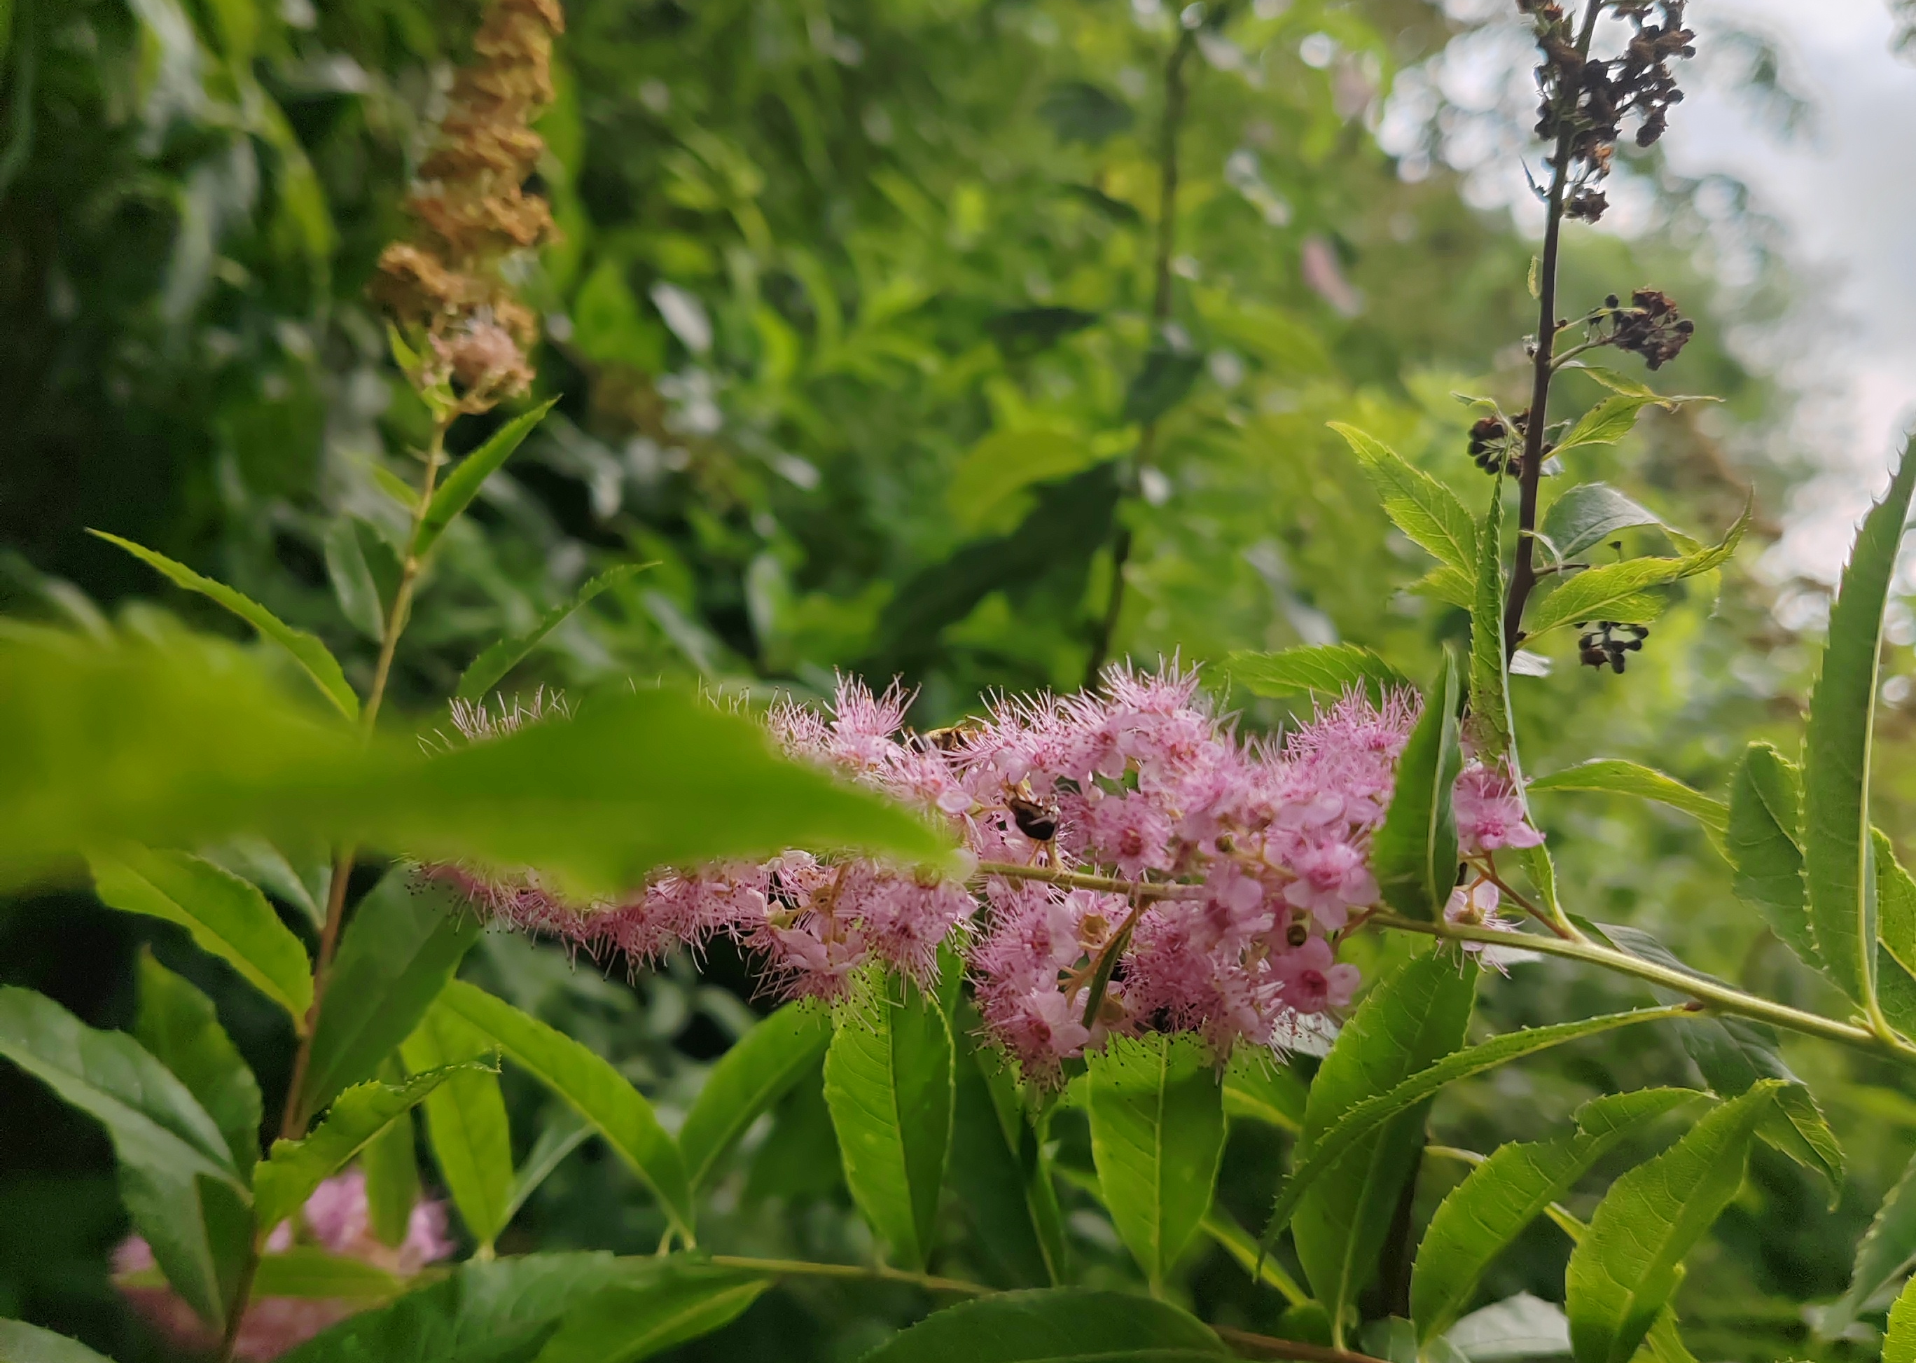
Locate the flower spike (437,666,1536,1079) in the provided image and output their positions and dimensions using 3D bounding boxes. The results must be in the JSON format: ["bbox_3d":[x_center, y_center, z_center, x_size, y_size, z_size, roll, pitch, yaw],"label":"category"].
[{"bbox_3d":[0.001,0.019,0.198,0.107,0.038,0.037,3,0,5],"label":"flower spike"}]

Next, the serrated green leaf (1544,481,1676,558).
[{"bbox_3d":[0.080,-0.020,0.245,0.017,0.009,0.011,5,3,11],"label":"serrated green leaf"}]

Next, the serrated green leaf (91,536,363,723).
[{"bbox_3d":[-0.088,-0.007,0.240,0.040,0.006,0.011,35,6,0],"label":"serrated green leaf"}]

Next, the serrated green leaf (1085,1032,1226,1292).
[{"bbox_3d":[0.023,0.052,0.237,0.016,0.044,0.009,0,-9,0],"label":"serrated green leaf"}]

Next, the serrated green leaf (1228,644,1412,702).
[{"bbox_3d":[0.049,0.002,0.264,0.034,0.007,0.013,12,45,5],"label":"serrated green leaf"}]

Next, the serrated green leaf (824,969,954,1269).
[{"bbox_3d":[-0.006,0.047,0.218,0.014,0.036,0.006,-6,6,6],"label":"serrated green leaf"}]

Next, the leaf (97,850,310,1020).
[{"bbox_3d":[-0.099,0.032,0.260,0.007,0.039,0.015,-27,20,42],"label":"leaf"}]

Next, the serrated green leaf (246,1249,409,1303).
[{"bbox_3d":[-0.105,0.091,0.305,0.041,0.006,0.014,6,37,-14],"label":"serrated green leaf"}]

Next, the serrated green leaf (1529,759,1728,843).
[{"bbox_3d":[0.086,0.016,0.253,0.029,0.008,0.013,15,28,31],"label":"serrated green leaf"}]

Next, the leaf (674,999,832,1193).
[{"bbox_3d":[-0.023,0.049,0.233,0.011,0.031,0.006,36,9,0],"label":"leaf"}]

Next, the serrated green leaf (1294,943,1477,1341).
[{"bbox_3d":[0.046,0.048,0.213,0.017,0.045,0.007,15,-8,11],"label":"serrated green leaf"}]

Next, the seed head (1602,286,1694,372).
[{"bbox_3d":[0.089,-0.046,0.258,0.012,0.011,0.011,2,-3,0],"label":"seed head"}]

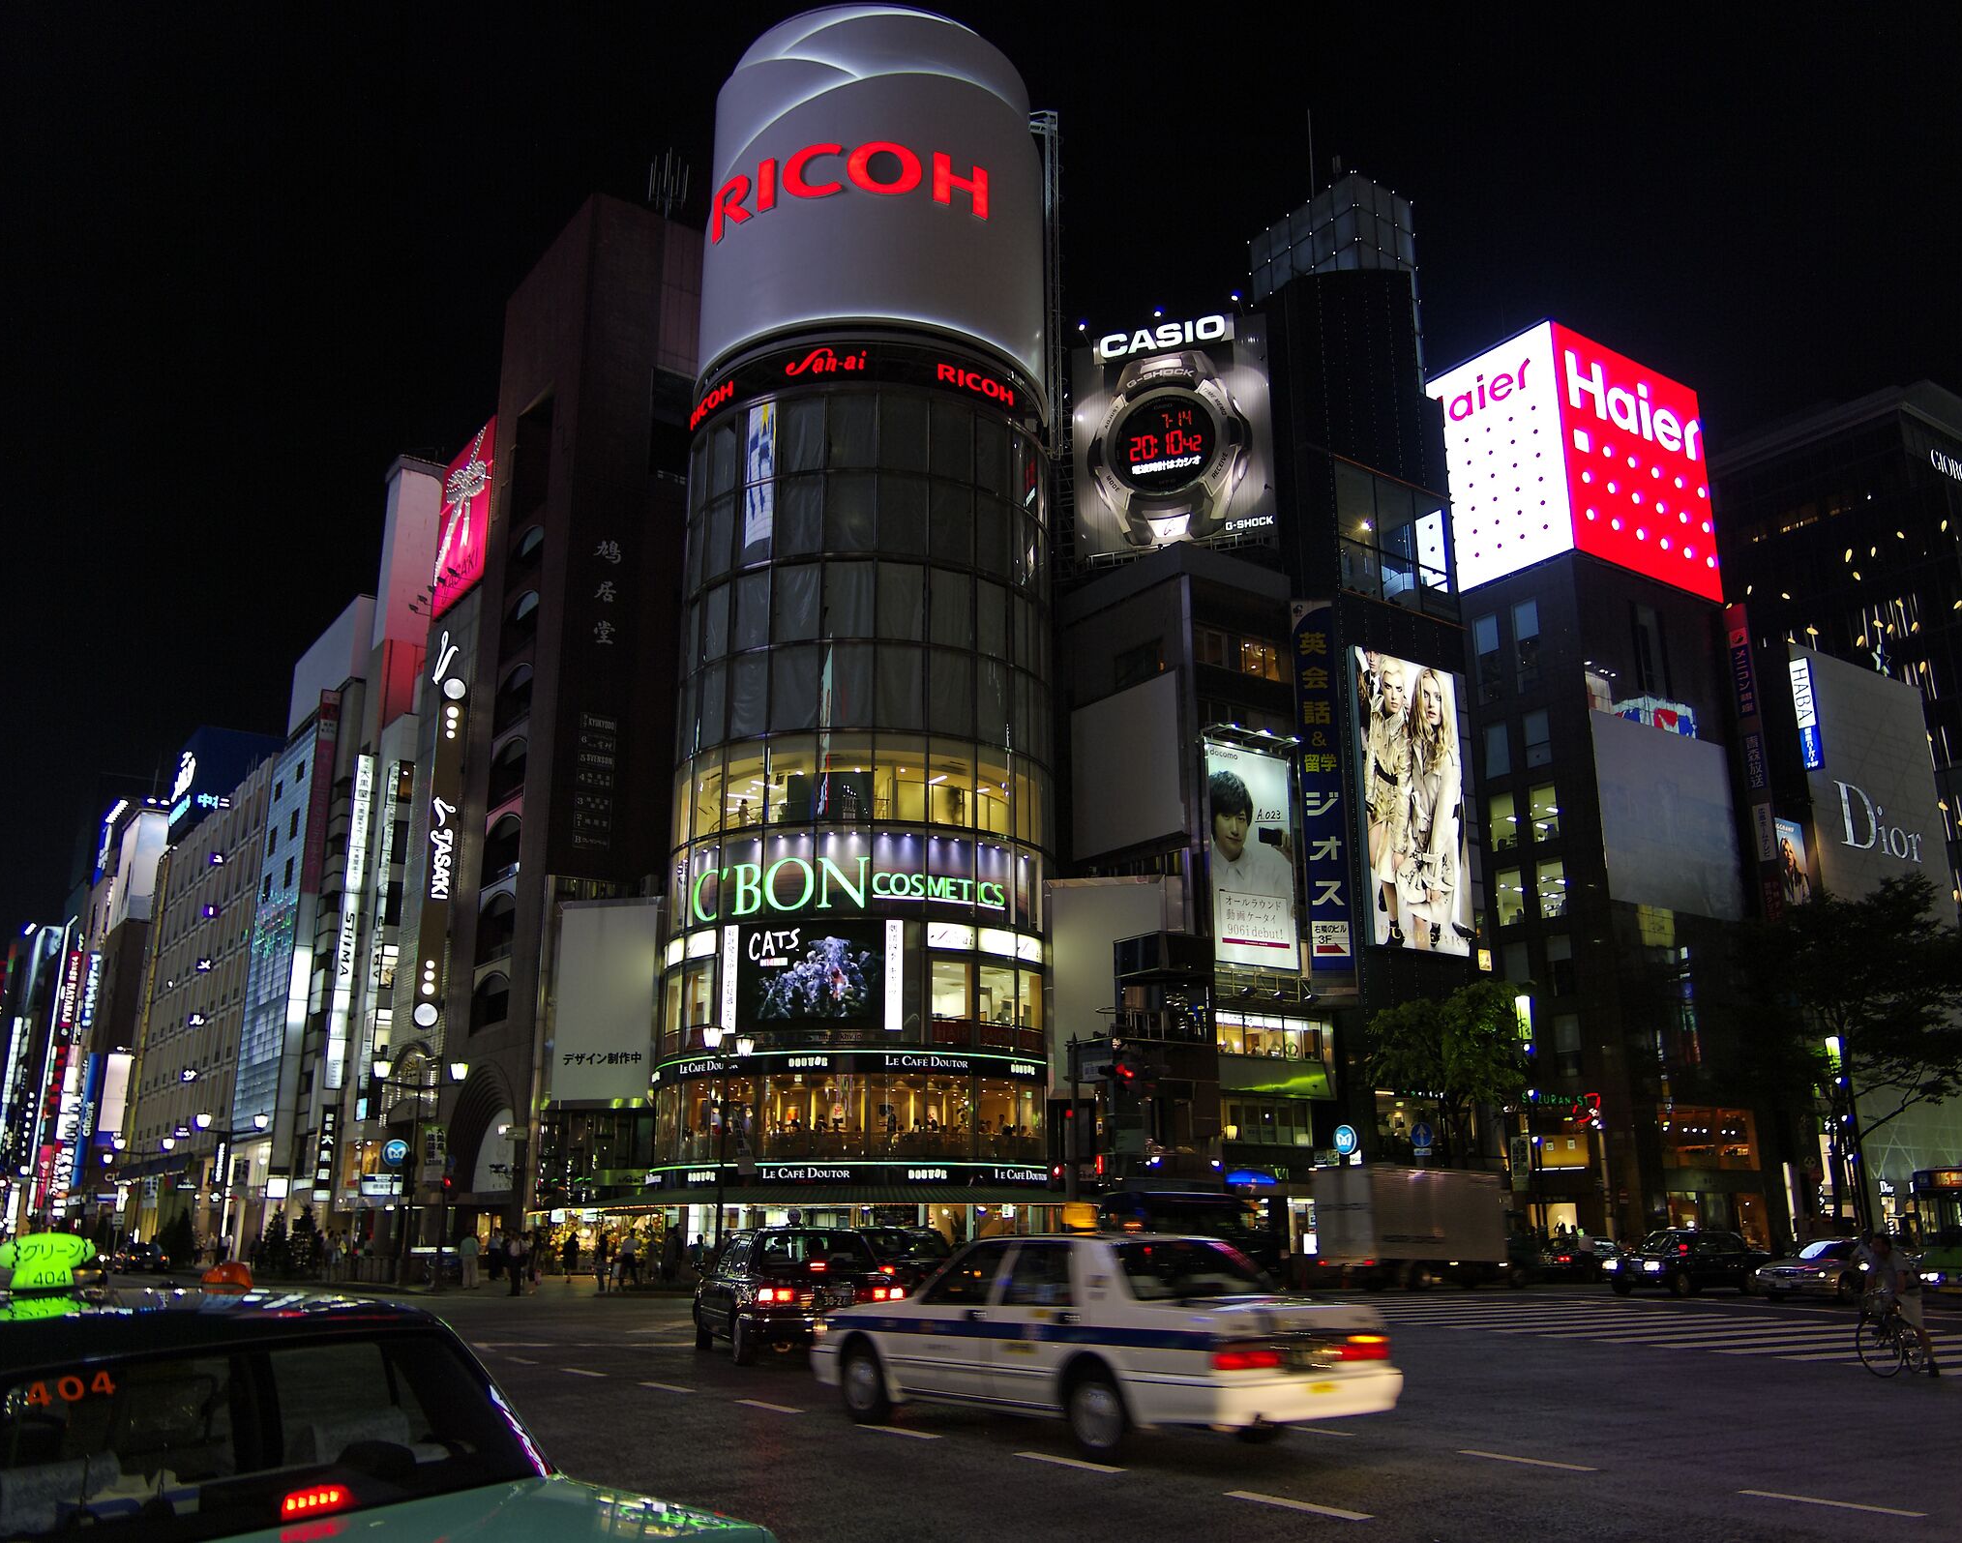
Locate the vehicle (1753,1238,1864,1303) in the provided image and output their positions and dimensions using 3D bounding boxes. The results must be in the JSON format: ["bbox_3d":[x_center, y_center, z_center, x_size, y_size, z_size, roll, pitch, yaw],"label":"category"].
[{"bbox_3d":[19.634,11.114,34.857,4.750,1.430,1.760,11,-20,-34],"label":"vehicle"}]

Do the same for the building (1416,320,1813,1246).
[{"bbox_3d":[30.429,1.450,78.922,14.500,44.300,12.000,11,-20,-34],"label":"building"}]

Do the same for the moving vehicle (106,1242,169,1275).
[{"bbox_3d":[-39.014,22.627,71.783,1.700,1.450,4.600,11,-20,-34],"label":"moving vehicle"}]

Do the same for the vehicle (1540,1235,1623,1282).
[{"bbox_3d":[19.002,14.723,46.721,4.600,1.460,1.700,11,-20,-34],"label":"vehicle"}]

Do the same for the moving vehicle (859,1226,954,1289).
[{"bbox_3d":[-1.417,9.315,28.528,1.700,1.500,4.650,-6,-18,19],"label":"moving vehicle"}]

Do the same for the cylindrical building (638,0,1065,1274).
[{"bbox_3d":[-4.022,-7.185,54.408,12.570,48.000,12.570,0,-17,0],"label":"cylindrical building"}]

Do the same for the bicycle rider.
[{"bbox_3d":[10.035,5.770,16.878,0.620,1.520,1.600,-16,-23,42],"label":"bicycle rider"}]

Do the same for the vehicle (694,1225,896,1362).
[{"bbox_3d":[-2.499,6.708,19.825,1.700,1.500,4.700,5,-18,-18],"label":"vehicle"}]

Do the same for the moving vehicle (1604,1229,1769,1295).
[{"bbox_3d":[17.933,12.345,39.110,4.700,1.520,1.700,11,-20,-34],"label":"moving vehicle"}]

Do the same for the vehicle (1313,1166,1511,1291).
[{"bbox_3d":[12.147,12.555,42.678,6.300,3.100,2.100,11,-20,-34],"label":"vehicle"}]

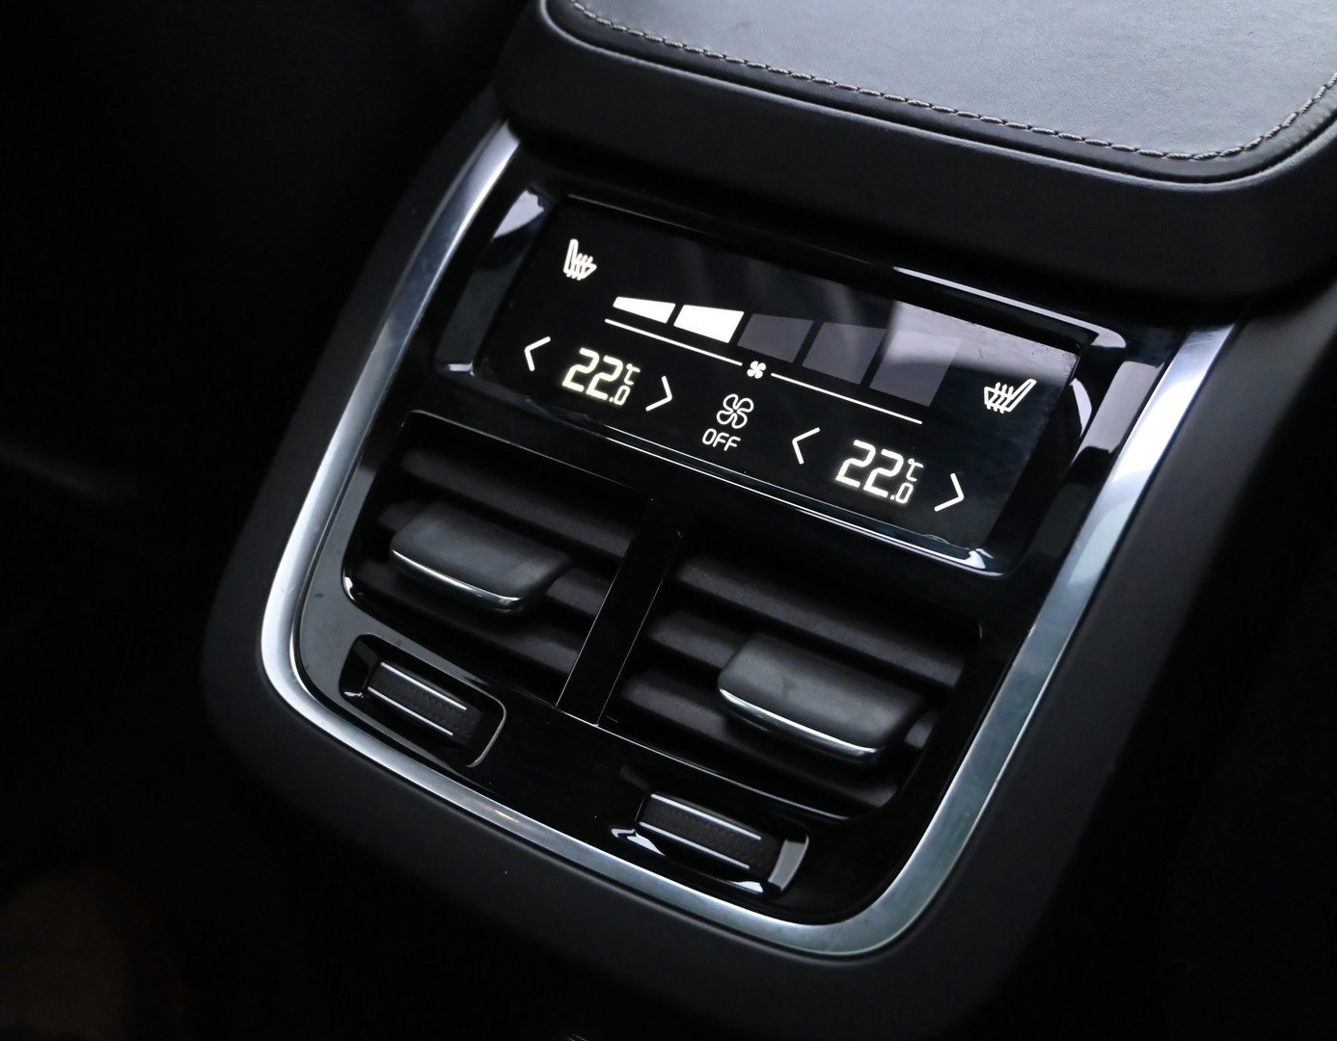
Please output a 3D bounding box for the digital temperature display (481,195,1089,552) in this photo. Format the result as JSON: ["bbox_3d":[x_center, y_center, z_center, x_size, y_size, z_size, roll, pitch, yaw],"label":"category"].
[{"bbox_3d":[0.021,-0.032,0.420,0.130,0.012,0.044,21,76,28],"label":"digital temperature display"}]

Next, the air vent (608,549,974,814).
[{"bbox_3d":[0.024,0.033,0.390,0.063,0.022,0.044,21,76,28],"label":"air vent"}]

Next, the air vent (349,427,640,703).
[{"bbox_3d":[-0.038,0.010,0.426,0.063,0.022,0.044,21,76,28],"label":"air vent"}]

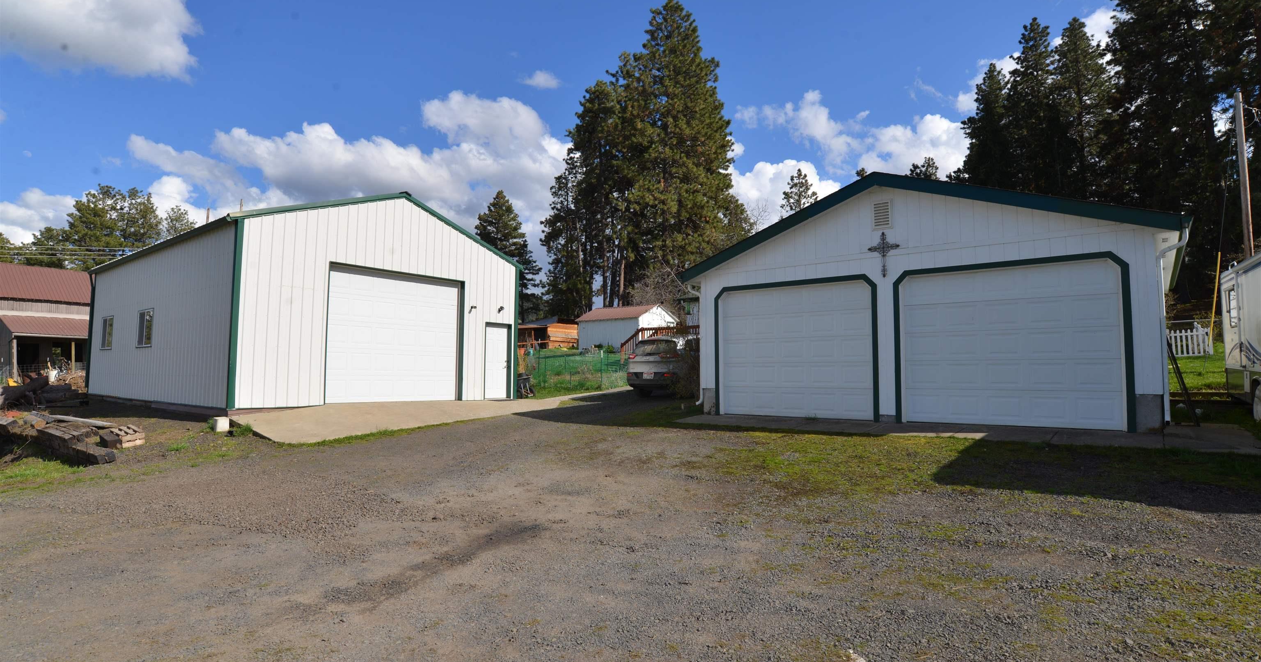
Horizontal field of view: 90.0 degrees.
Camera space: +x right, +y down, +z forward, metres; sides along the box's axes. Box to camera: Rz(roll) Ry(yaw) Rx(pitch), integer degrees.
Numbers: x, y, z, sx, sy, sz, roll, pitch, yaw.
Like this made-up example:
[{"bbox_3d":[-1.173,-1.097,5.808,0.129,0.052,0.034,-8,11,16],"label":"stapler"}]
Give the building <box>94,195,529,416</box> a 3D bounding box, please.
[{"bbox_3d":[-9.933,-0.601,18.982,11.300,5.270,7.730,-3,-5,39],"label":"building"}]

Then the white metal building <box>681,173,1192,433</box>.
[{"bbox_3d":[6.649,-0.384,13.966,8.297,4.460,7.700,-3,-5,38],"label":"white metal building"}]

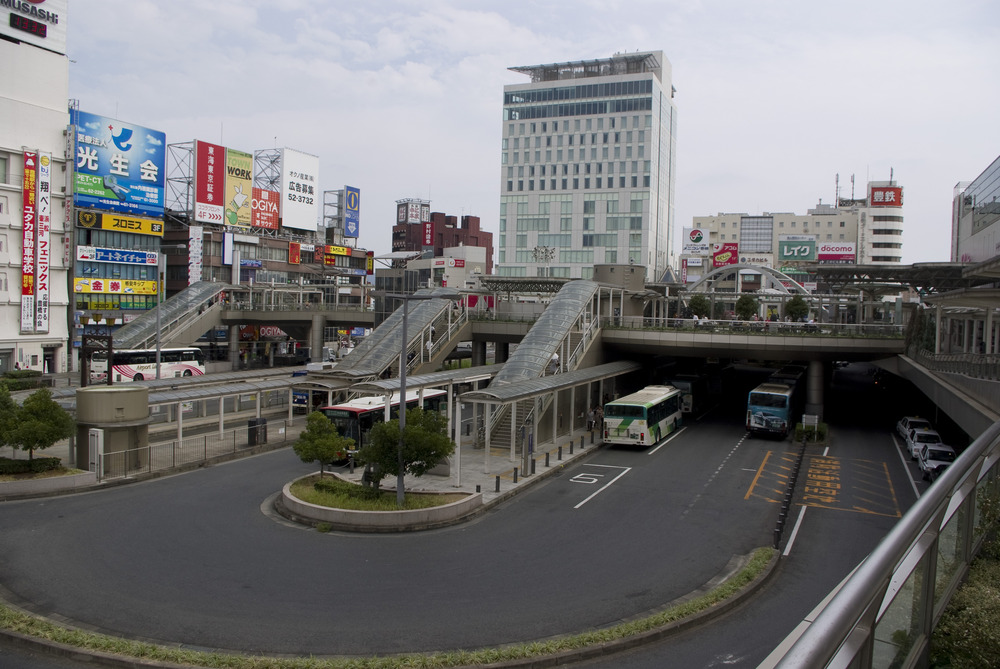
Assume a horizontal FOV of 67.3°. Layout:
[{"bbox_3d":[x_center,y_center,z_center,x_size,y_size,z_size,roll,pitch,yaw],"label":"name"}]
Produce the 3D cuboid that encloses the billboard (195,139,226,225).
[{"bbox_3d":[-38.498,-20.011,99.550,0.500,10.266,5.060,2,2,25],"label":"billboard"}]

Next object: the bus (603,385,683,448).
[{"bbox_3d":[9.600,5.370,49.200,2.500,3.000,10.600,2,2,24],"label":"bus"}]

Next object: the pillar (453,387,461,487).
[{"bbox_3d":[-1.706,4.579,31.832,0.200,3.700,0.200,2,2,25],"label":"pillar"}]

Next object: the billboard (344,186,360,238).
[{"bbox_3d":[-23.788,-19.516,120.526,0.400,7.795,3.670,2,3,24],"label":"billboard"}]

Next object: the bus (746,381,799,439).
[{"bbox_3d":[19.431,5.027,53.140,2.490,3.000,10.500,2,3,24],"label":"bus"}]

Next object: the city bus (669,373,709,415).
[{"bbox_3d":[15.232,4.527,60.591,2.490,3.040,10.400,2,2,25],"label":"city bus"}]

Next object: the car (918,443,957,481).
[{"bbox_3d":[22.644,6.462,38.373,1.700,1.500,4.700,2,3,24],"label":"car"}]

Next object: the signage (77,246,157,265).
[{"bbox_3d":[-44.238,-9.038,87.175,0.400,1.581,10.627,2,2,25],"label":"signage"}]

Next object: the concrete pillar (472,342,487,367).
[{"bbox_3d":[-1.690,3.154,61.077,1.140,5.150,1.140,2,3,24],"label":"concrete pillar"}]

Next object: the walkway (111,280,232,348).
[{"bbox_3d":[-34.880,-0.890,76.586,3.400,9.600,14.500,2,2,23],"label":"walkway"}]

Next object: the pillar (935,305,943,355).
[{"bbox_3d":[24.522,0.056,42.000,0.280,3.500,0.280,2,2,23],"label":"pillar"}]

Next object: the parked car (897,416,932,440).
[{"bbox_3d":[26.045,5.983,47.099,1.700,1.520,4.680,2,2,25],"label":"parked car"}]

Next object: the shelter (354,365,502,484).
[{"bbox_3d":[-2.276,4.146,42.924,2.450,4.350,19.000,2,3,24],"label":"shelter"}]

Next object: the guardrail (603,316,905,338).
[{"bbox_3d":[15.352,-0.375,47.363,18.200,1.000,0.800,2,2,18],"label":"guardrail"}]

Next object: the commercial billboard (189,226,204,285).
[{"bbox_3d":[-35.636,-8.909,88.000,1.750,7.500,0.400,2,2,15],"label":"commercial billboard"}]

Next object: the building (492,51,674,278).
[{"bbox_3d":[22.382,-32.629,184.092,34.980,68.800,28.760,2,2,21],"label":"building"}]

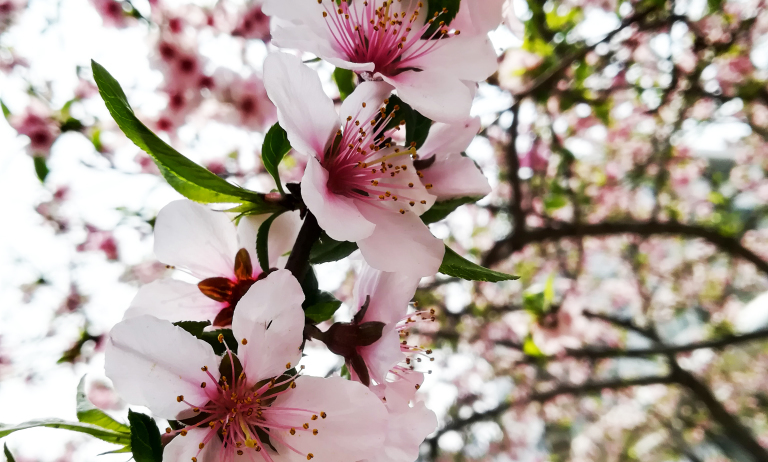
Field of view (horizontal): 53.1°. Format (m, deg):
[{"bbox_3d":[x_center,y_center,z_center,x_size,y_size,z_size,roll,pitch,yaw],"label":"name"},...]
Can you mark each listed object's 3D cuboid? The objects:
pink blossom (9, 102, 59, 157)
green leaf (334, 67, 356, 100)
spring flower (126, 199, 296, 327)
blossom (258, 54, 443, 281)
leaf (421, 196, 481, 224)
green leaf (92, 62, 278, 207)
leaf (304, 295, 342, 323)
[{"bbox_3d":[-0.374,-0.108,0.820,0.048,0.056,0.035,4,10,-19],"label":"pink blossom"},{"bbox_3d":[-0.009,-0.034,0.178,0.006,0.009,0.004,0,0,0],"label":"green leaf"},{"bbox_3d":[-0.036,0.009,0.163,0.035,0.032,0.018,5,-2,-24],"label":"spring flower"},{"bbox_3d":[-0.007,-0.012,0.160,0.034,0.042,0.024,0,-18,-40],"label":"blossom"},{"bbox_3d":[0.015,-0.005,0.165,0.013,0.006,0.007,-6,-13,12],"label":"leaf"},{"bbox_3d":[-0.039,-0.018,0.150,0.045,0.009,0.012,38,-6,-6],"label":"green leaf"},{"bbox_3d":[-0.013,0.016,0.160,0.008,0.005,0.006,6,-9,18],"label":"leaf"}]

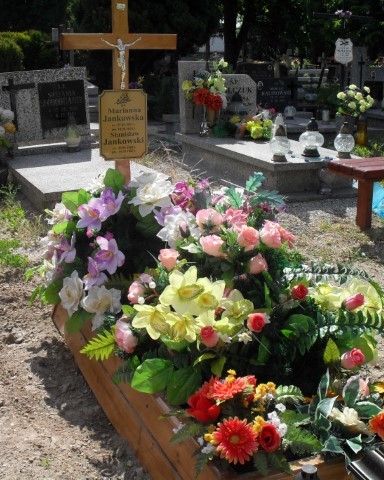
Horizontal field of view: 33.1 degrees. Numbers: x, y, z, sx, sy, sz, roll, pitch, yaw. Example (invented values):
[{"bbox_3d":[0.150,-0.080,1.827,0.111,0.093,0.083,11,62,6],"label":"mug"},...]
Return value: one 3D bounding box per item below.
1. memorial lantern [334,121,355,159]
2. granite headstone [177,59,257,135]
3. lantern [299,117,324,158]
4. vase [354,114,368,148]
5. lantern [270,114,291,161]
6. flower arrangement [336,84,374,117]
[{"bbox_3d":[1.379,-0.908,5.804,0.180,0.320,0.180,-7,18,-24],"label":"memorial lantern"},{"bbox_3d":[0.306,-1.625,7.364,0.900,0.790,0.160,-7,18,-24],"label":"granite headstone"},{"bbox_3d":[1.094,-0.945,5.870,0.235,0.350,0.235,0,17,0],"label":"lantern"},{"bbox_3d":[2.004,-1.289,7.650,0.170,0.390,0.170,-7,18,-24],"label":"vase"},{"bbox_3d":[0.784,-0.899,5.676,0.175,0.370,0.175,0,17,0],"label":"lantern"},{"bbox_3d":[1.920,-1.638,7.600,0.450,0.380,0.420,-7,18,-24],"label":"flower arrangement"}]

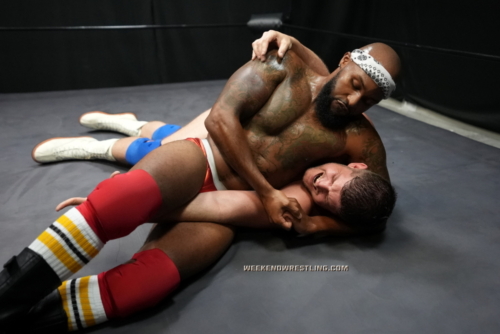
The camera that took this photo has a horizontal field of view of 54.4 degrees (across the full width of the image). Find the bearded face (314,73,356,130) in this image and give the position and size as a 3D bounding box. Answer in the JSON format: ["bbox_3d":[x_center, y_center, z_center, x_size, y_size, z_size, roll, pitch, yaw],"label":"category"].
[{"bbox_3d":[0.252,-0.182,1.370,0.140,0.145,0.115,-35,32,20],"label":"bearded face"}]

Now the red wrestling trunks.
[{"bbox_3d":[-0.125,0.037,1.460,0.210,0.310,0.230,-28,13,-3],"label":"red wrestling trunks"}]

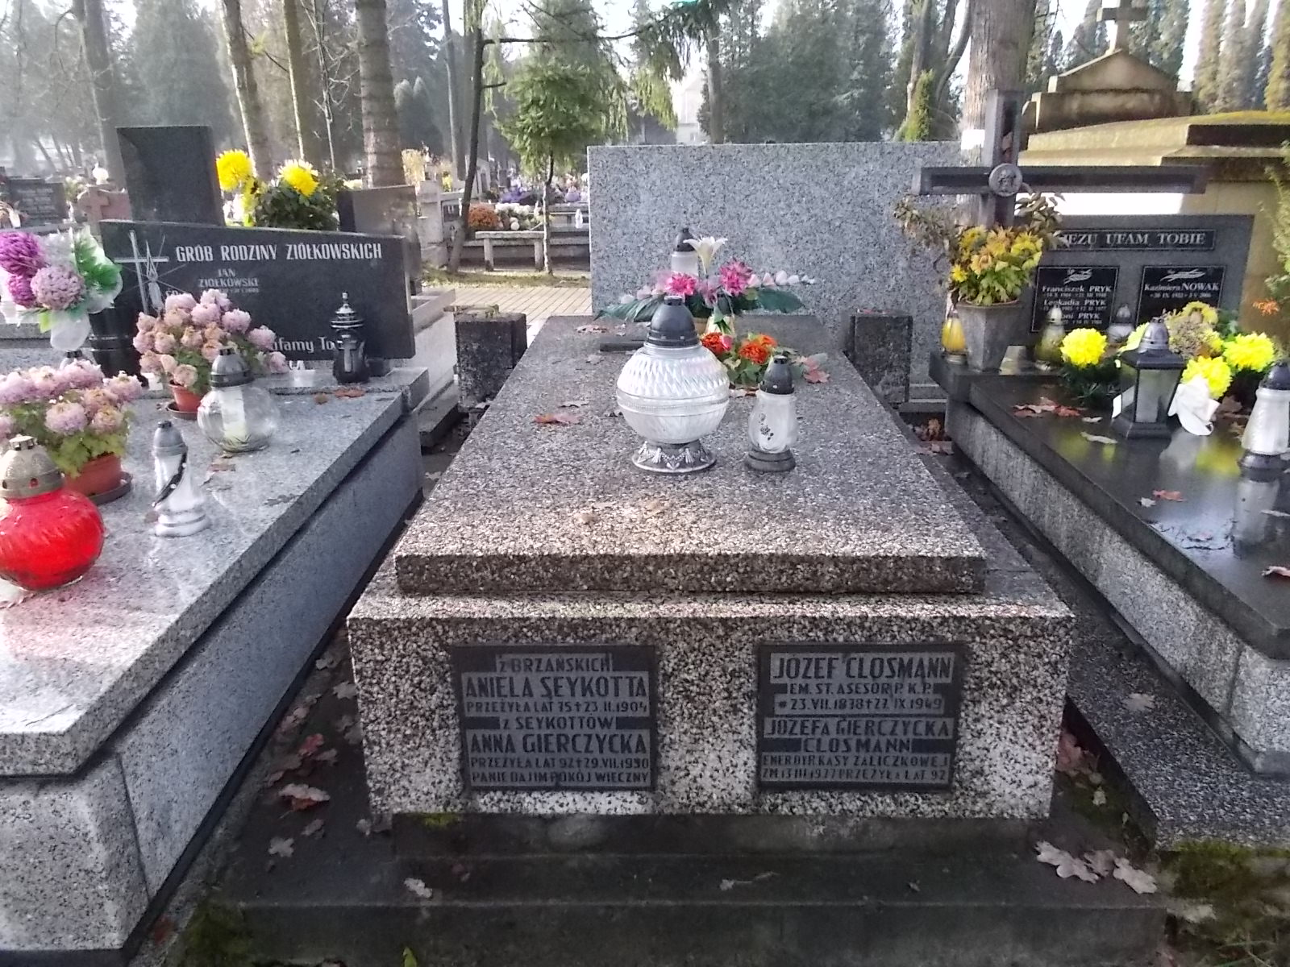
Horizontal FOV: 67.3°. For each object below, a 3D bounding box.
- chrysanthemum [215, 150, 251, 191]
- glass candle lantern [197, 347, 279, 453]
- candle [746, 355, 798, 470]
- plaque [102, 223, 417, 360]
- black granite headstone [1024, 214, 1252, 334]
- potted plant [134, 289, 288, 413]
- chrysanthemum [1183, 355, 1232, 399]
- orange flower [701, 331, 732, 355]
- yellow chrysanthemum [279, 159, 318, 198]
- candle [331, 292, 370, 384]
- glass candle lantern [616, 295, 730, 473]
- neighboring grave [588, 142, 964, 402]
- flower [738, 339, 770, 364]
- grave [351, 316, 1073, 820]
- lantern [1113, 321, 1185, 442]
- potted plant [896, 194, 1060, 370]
[{"bbox_3d":[-1.450,-1.105,3.420,0.120,0.140,0.120,0,18,2],"label":"chrysanthemum"},{"bbox_3d":[-1.034,-0.218,2.460,0.194,0.244,0.194,0,19,2],"label":"glass candle lantern"},{"bbox_3d":[0.249,-0.143,1.897,0.101,0.219,0.101,0,19,2],"label":"candle"},{"bbox_3d":[-1.169,-0.590,2.966,0.895,0.420,0.075,0,19,1],"label":"plaque"},{"bbox_3d":[1.663,-0.697,3.381,0.790,0.465,0.085,0,19,1],"label":"black granite headstone"},{"bbox_3d":[-1.221,-0.389,2.720,0.400,0.280,0.360,0,19,2],"label":"potted plant"},{"bbox_3d":[1.468,-0.278,2.530,0.118,0.112,0.115,0,19,2],"label":"chrysanthemum"},{"bbox_3d":[0.182,-0.362,2.496,0.080,0.055,0.075,0,18,2],"label":"orange flower"},{"bbox_3d":[-1.222,-1.076,3.420,0.130,0.125,0.125,0,18,2],"label":"yellow chrysanthemum"},{"bbox_3d":[-0.899,-0.447,2.958,0.120,0.269,0.120,0,19,2],"label":"candle"},{"bbox_3d":[0.054,-0.196,1.895,0.223,0.326,0.223,0,19,2],"label":"glass candle lantern"},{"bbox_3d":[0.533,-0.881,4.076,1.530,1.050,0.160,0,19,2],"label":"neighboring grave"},{"bbox_3d":[0.279,-0.336,2.469,0.080,0.055,0.075,0,18,2],"label":"flower"},{"bbox_3d":[0.126,-0.029,2.514,1.090,0.425,2.147,0,20,2],"label":"grave"},{"bbox_3d":[1.319,-0.280,2.541,0.112,0.305,0.115,0,18,2],"label":"lantern"},{"bbox_3d":[1.112,-0.685,3.303,0.480,0.545,0.400,0,18,2],"label":"potted plant"}]

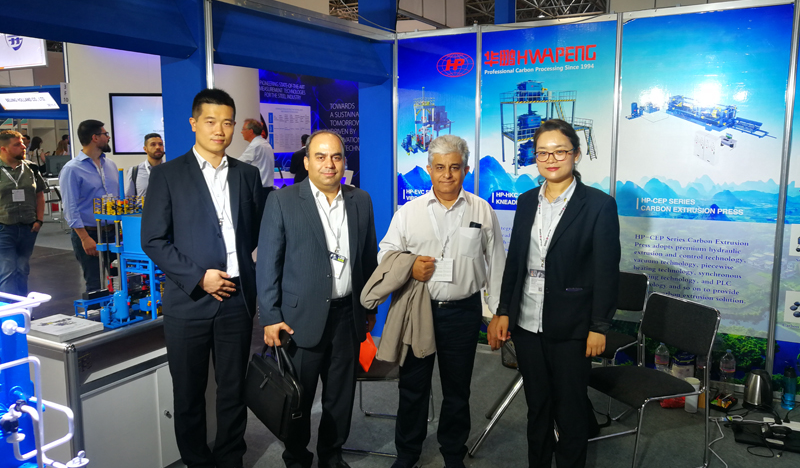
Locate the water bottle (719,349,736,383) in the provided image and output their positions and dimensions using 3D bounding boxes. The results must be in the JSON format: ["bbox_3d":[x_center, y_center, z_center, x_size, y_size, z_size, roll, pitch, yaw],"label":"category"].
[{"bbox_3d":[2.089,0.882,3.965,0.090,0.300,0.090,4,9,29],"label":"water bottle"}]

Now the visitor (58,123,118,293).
[{"bbox_3d":[-2.140,0.108,4.372,0.360,1.800,0.520,4,9,28],"label":"visitor"}]

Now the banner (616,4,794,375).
[{"bbox_3d":[1.921,-0.210,4.101,0.975,2.390,0.030,4,9,27],"label":"banner"}]

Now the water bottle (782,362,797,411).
[{"bbox_3d":[2.408,0.940,3.850,0.080,0.280,0.080,4,9,27],"label":"water bottle"}]

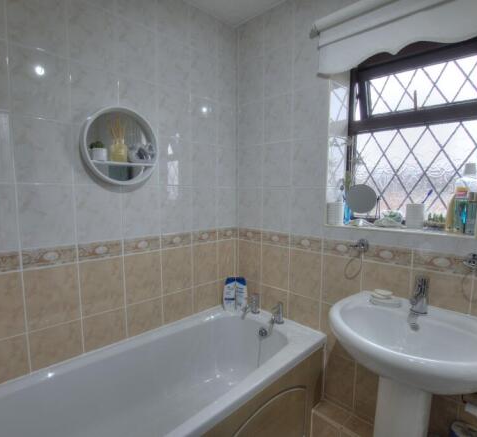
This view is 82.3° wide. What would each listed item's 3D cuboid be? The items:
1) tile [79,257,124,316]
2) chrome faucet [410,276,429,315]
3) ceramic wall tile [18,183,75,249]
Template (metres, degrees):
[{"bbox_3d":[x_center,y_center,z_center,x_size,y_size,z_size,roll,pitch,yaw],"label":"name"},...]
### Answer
[{"bbox_3d":[-0.658,0.327,1.329,0.200,0.262,0.010,-5,7,-42],"label":"tile"},{"bbox_3d":[0.680,0.297,1.027,0.050,0.135,0.115,5,7,42],"label":"chrome faucet"},{"bbox_3d":[-0.804,-0.009,1.160,0.198,0.266,0.010,-5,8,-41],"label":"ceramic wall tile"}]

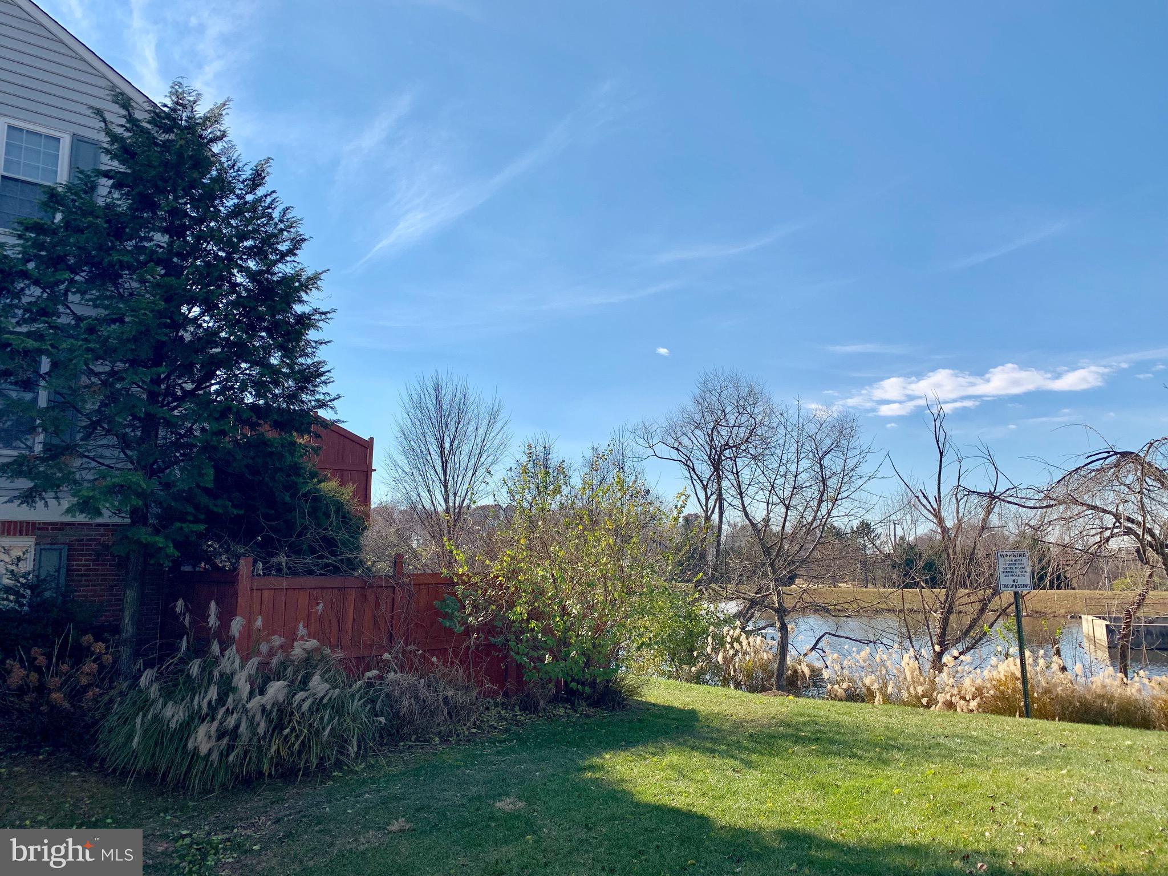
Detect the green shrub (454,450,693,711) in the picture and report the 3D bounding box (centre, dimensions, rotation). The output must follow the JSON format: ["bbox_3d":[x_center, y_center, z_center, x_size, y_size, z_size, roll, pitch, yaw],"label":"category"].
[{"bbox_3d":[-0.091,2.006,12.592,3.400,3.480,3.000,0,-8,0],"label":"green shrub"}]

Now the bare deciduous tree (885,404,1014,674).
[{"bbox_3d":[6.860,2.177,16.454,2.400,5.450,2.400,0,-8,0],"label":"bare deciduous tree"}]

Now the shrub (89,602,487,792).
[{"bbox_3d":[-2.510,2.206,7.863,3.100,1.200,2.000,6,-10,-35],"label":"shrub"}]

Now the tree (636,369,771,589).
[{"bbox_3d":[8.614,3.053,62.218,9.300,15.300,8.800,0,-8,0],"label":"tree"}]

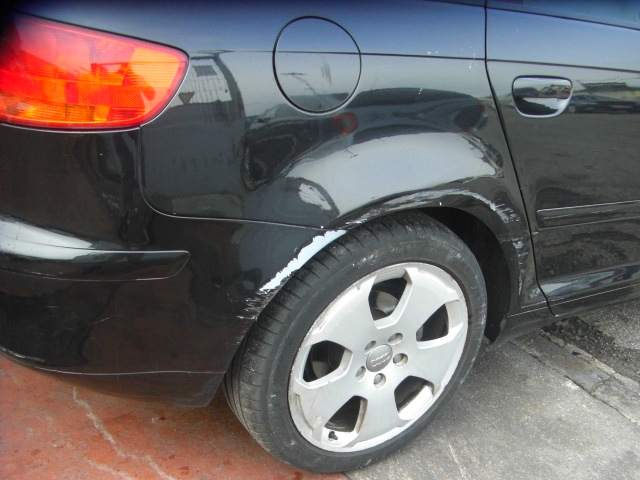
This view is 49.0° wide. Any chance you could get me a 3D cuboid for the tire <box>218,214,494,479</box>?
[{"bbox_3d":[0.088,0.225,1.615,0.633,0.630,0.226,-6,27,-31],"label":"tire"}]

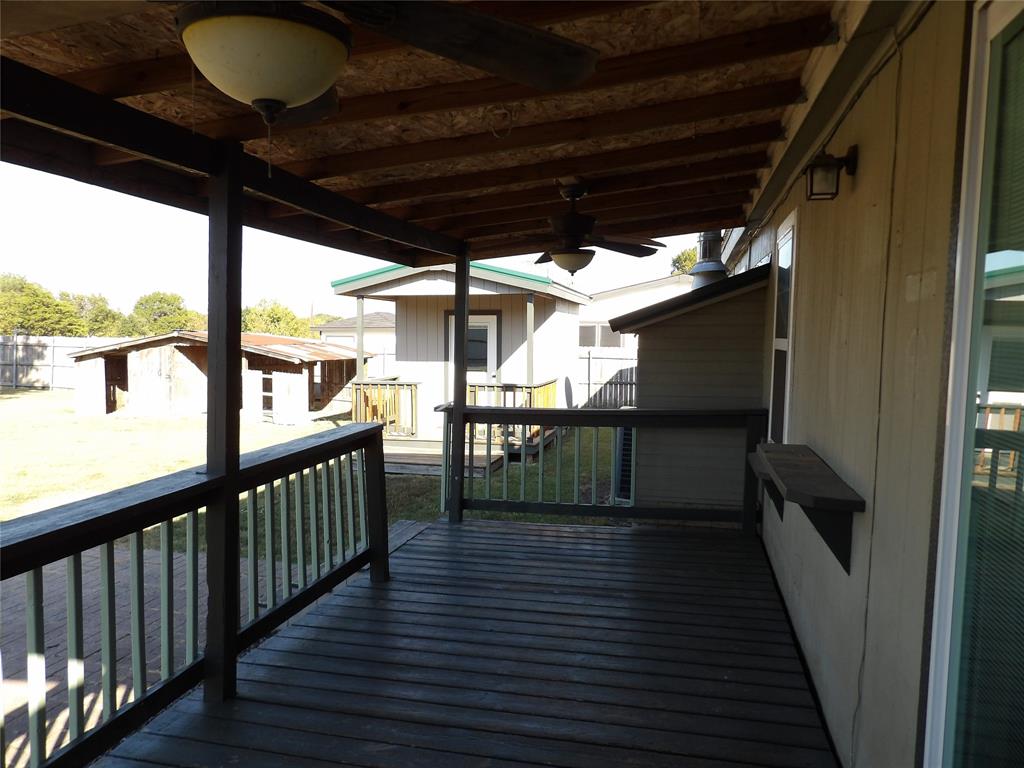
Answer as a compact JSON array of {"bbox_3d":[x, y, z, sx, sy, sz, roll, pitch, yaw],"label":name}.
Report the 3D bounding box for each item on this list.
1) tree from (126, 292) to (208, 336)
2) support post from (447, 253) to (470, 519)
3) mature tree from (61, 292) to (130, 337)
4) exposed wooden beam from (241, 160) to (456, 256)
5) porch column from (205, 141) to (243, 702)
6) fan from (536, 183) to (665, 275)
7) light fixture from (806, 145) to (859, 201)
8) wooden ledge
[{"bbox_3d":[-24.464,-3.936,50.160,6.000,5.027,5.800,0,4,-26],"label":"tree"},{"bbox_3d":[-0.429,0.019,5.824,0.095,2.223,0.095,2,4,14],"label":"support post"},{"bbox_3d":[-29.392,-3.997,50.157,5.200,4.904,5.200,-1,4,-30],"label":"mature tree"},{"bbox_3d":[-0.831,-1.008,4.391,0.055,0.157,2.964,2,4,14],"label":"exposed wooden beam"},{"bbox_3d":[-1.186,0.173,2.925,0.094,2.268,0.094,2,4,14],"label":"porch column"},{"bbox_3d":[0.353,-0.908,4.157,1.240,0.548,1.240,2,4,14],"label":"fan"},{"bbox_3d":[1.182,-0.781,2.641,0.171,0.193,0.125,2,4,14],"label":"light fixture"},{"bbox_3d":[1.167,0.485,2.890,0.229,0.301,1.198,2,4,14],"label":"wooden ledge"}]

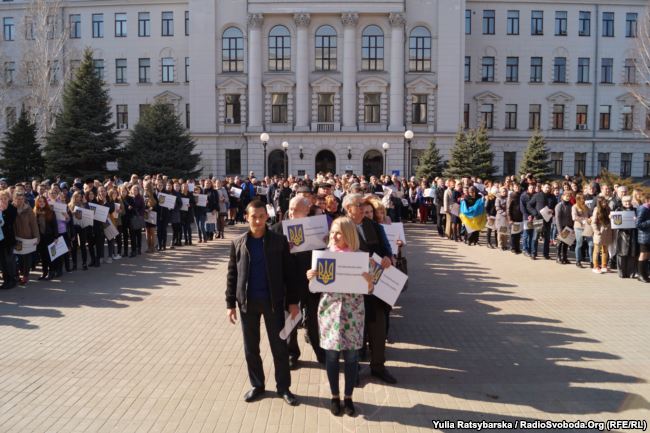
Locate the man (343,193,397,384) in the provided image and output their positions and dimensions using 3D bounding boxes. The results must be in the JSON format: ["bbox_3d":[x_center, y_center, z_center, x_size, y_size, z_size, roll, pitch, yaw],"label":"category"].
[{"bbox_3d":[0.417,0.672,4.673,0.560,1.798,0.460,-2,5,-27],"label":"man"}]

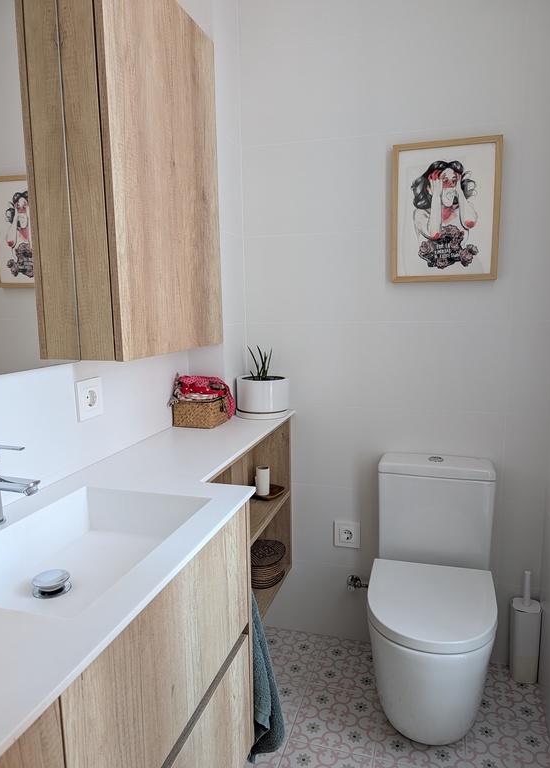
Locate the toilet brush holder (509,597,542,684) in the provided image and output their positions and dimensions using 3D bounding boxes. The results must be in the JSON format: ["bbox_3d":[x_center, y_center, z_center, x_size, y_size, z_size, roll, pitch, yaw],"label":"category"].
[{"bbox_3d":[0.843,0.869,1.798,0.092,0.265,0.088,2,9,17],"label":"toilet brush holder"}]

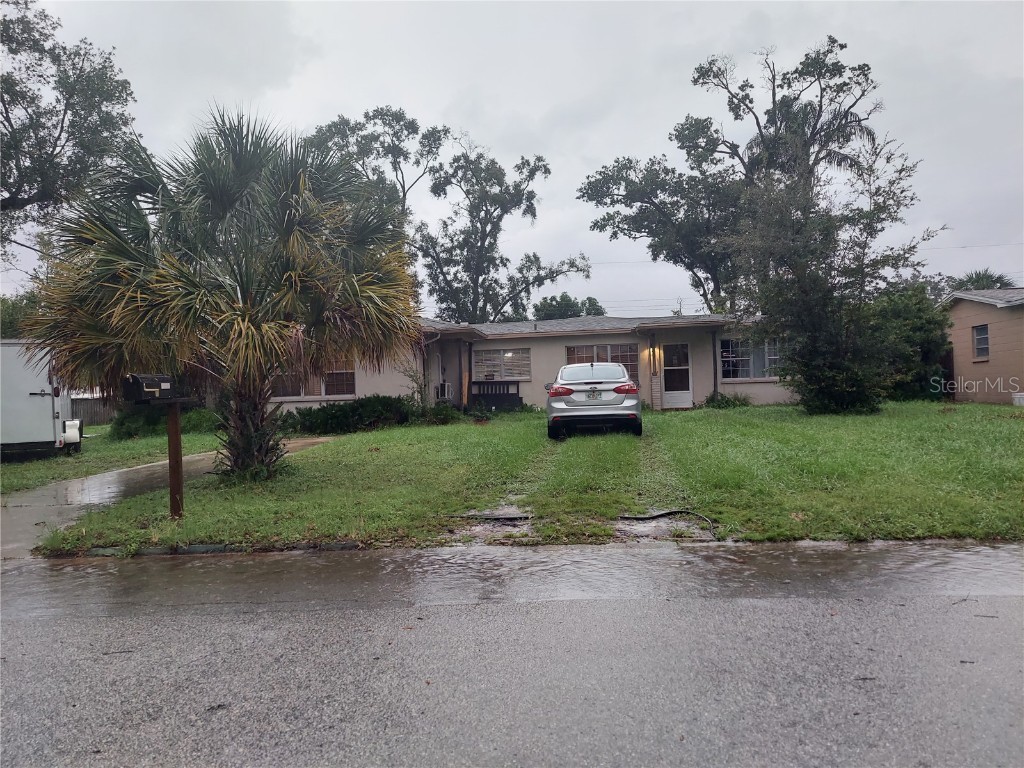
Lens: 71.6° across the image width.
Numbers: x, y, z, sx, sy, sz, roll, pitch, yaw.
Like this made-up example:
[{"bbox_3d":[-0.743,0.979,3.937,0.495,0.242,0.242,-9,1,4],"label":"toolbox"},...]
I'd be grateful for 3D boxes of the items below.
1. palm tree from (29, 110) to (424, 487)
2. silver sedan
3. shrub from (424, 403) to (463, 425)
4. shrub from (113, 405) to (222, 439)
[{"bbox_3d":[-3.680,-1.210,9.478,5.000,4.850,4.800,-2,1,6],"label":"palm tree"},{"bbox_3d":[1.686,0.275,14.993,1.830,1.470,4.530,-2,1,6],"label":"silver sedan"},{"bbox_3d":[-1.870,0.779,19.297,1.050,0.600,0.900,-2,1,6],"label":"shrub"},{"bbox_3d":[-9.015,0.921,18.496,2.750,0.920,1.300,-2,1,6],"label":"shrub"}]

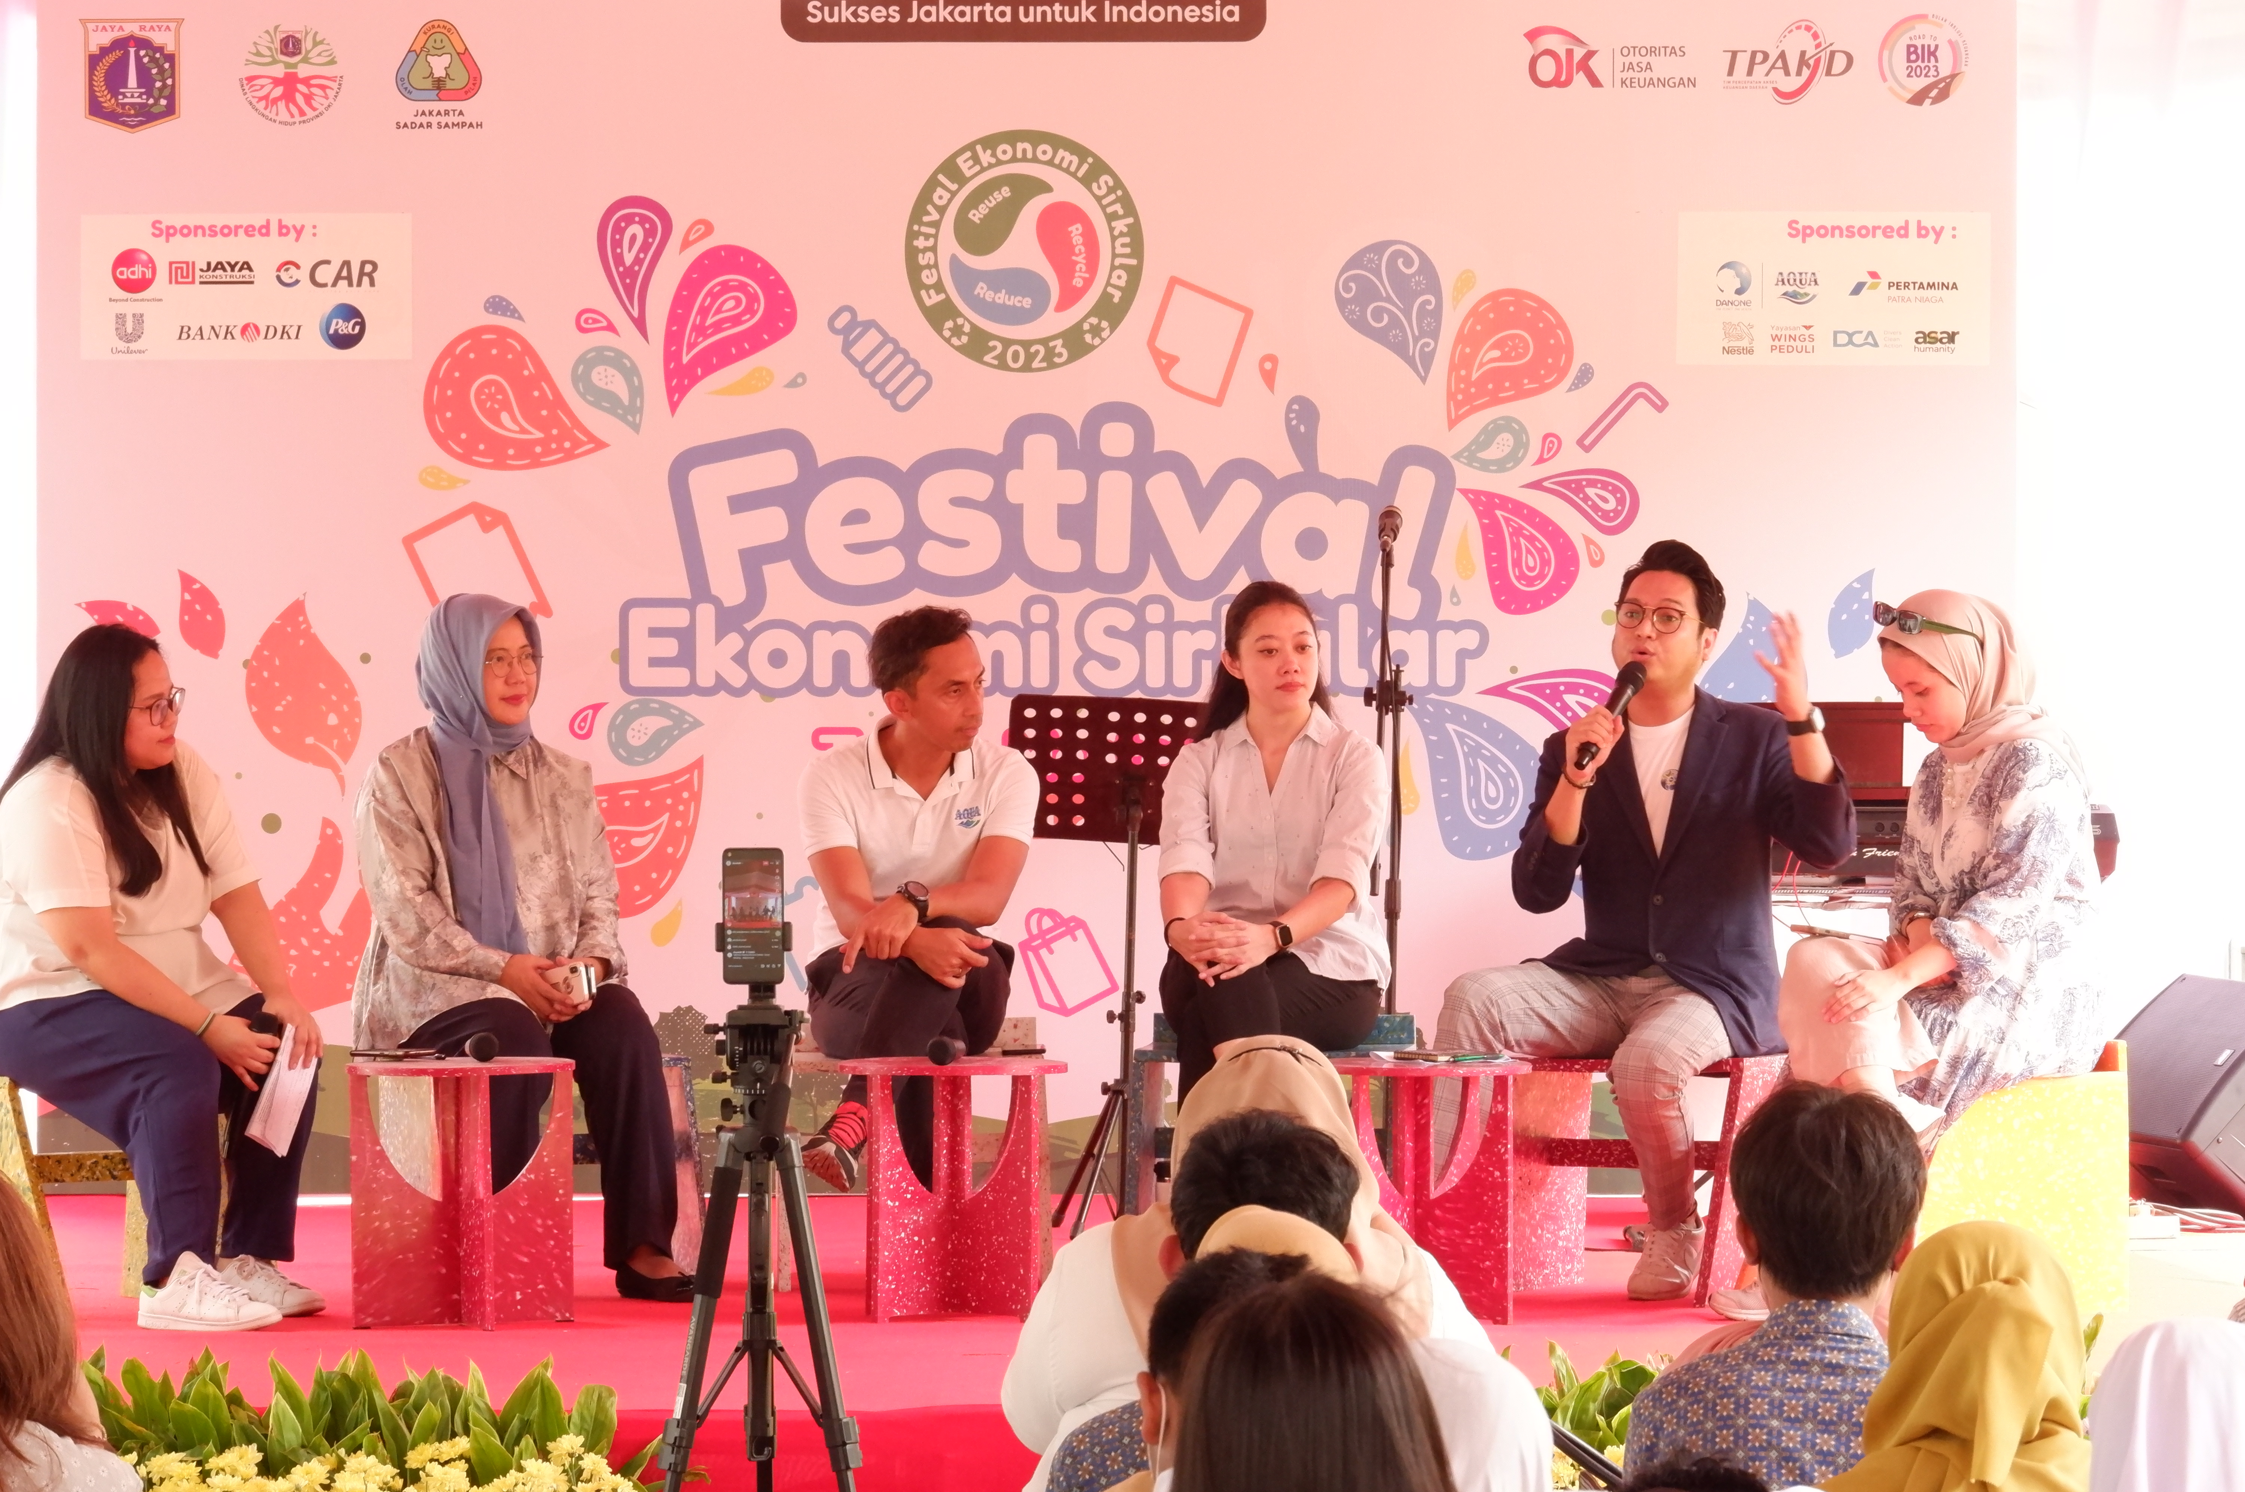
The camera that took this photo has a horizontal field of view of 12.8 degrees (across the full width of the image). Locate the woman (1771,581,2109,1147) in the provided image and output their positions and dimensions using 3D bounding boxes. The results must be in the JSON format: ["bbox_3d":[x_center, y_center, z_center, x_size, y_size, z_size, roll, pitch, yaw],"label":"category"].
[{"bbox_3d":[1.398,0.367,17.650,0.740,1.275,0.480,-1,1,-30],"label":"woman"}]

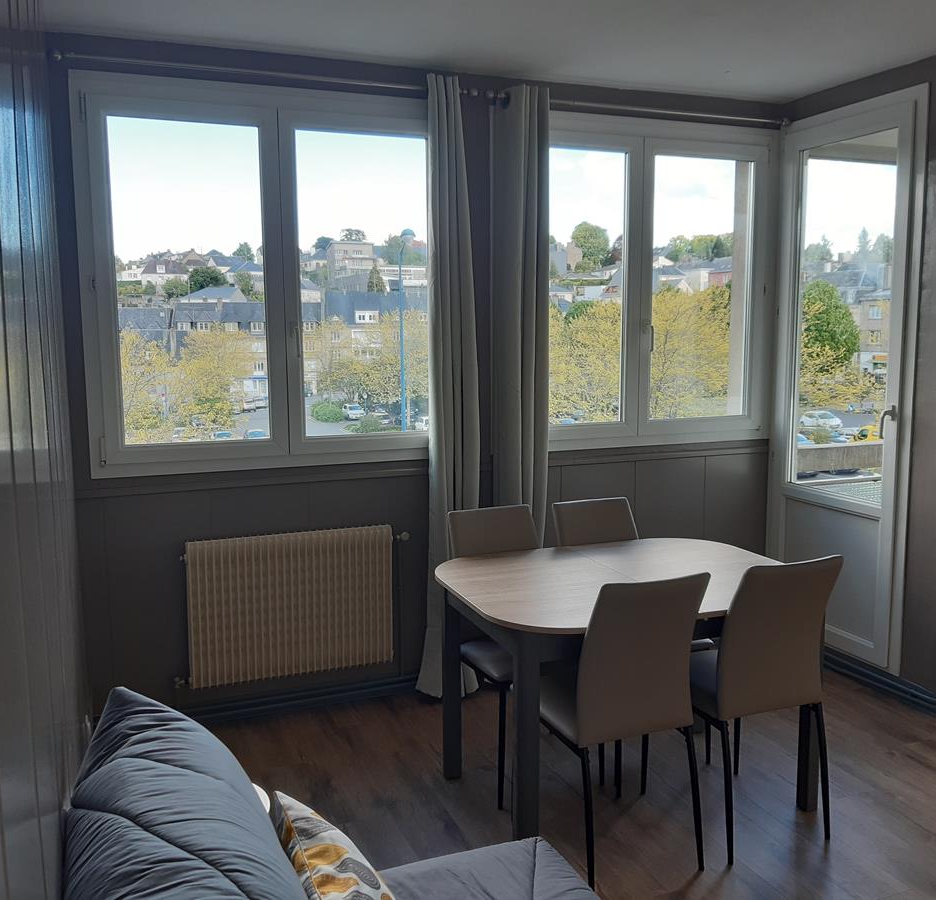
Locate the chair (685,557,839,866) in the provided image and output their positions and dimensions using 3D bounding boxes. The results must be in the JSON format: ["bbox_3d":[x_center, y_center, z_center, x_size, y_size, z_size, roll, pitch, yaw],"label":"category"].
[{"bbox_3d":[0.857,0.738,2.872,0.405,0.904,0.510,-3,7,-20],"label":"chair"}]

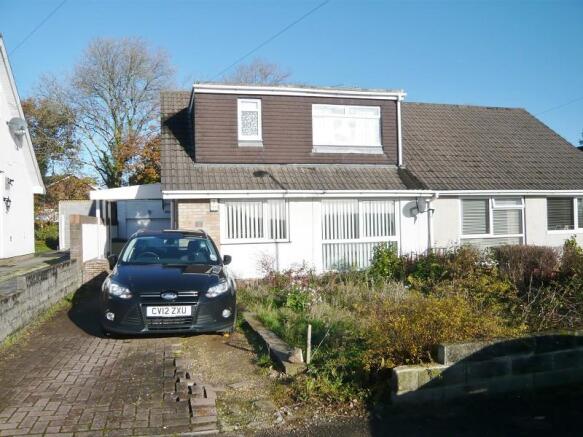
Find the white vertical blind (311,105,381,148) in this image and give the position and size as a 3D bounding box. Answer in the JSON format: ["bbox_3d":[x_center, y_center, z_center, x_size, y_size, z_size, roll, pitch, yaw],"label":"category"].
[{"bbox_3d":[1.619,-2.693,13.688,2.031,1.150,0.090,-1,-1,-12],"label":"white vertical blind"}]

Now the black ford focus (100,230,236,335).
[{"bbox_3d":[-2.009,0.901,7.967,1.920,1.500,4.550,-1,-2,-13],"label":"black ford focus"}]

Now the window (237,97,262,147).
[{"bbox_3d":[-1.142,-2.640,12.997,0.693,1.313,0.120,-1,-1,-12],"label":"window"}]

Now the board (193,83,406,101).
[{"bbox_3d":[0.379,-3.503,13.140,6.095,0.263,0.120,-1,-1,-12],"label":"board"}]

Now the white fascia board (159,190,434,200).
[{"bbox_3d":[0.379,-0.626,12.117,7.113,0.184,0.120,-1,-1,-12],"label":"white fascia board"}]

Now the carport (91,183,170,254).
[{"bbox_3d":[-5.454,0.371,17.029,2.654,2.885,4.000,-1,-1,-12],"label":"carport"}]

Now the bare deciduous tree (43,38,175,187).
[{"bbox_3d":[-10.342,-4.144,26.938,7.559,12.330,7.559,-1,-1,-12],"label":"bare deciduous tree"}]

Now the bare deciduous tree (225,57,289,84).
[{"bbox_3d":[-2.233,-4.485,31.936,6.000,12.751,6.000,-1,-1,-12],"label":"bare deciduous tree"}]

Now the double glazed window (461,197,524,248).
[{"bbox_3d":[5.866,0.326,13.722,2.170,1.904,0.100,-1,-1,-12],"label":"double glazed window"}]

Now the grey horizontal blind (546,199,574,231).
[{"bbox_3d":[8.169,-0.114,14.287,0.958,0.954,0.060,-1,-1,-12],"label":"grey horizontal blind"}]

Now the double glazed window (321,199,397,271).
[{"bbox_3d":[1.857,0.463,12.887,2.181,1.966,0.100,-1,-1,-12],"label":"double glazed window"}]

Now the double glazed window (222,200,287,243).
[{"bbox_3d":[-0.920,0.058,12.281,1.639,1.028,0.100,-1,-1,-12],"label":"double glazed window"}]

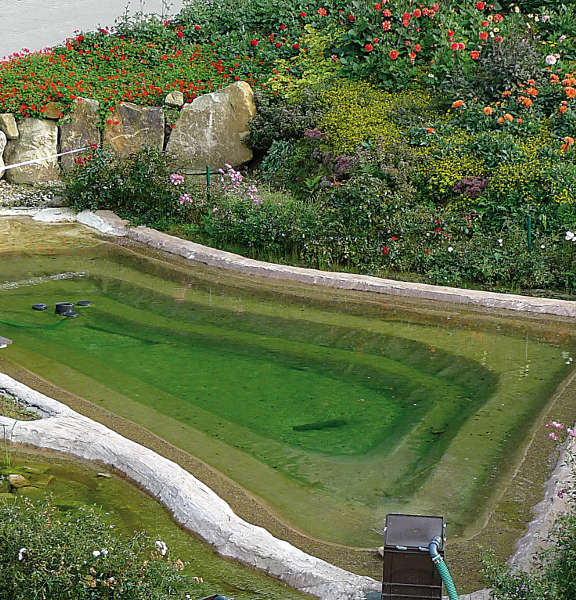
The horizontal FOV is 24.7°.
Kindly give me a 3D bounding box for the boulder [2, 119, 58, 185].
[{"bbox_3d":[-3.521,-2.035,18.000,0.723,0.818,0.600,-4,17,-13],"label":"boulder"}]

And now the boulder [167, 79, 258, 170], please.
[{"bbox_3d":[-1.095,-2.488,18.800,1.209,1.211,0.800,-4,17,-13],"label":"boulder"}]

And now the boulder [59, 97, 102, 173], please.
[{"bbox_3d":[-2.884,-2.269,18.300,0.488,1.077,0.550,-4,17,-13],"label":"boulder"}]

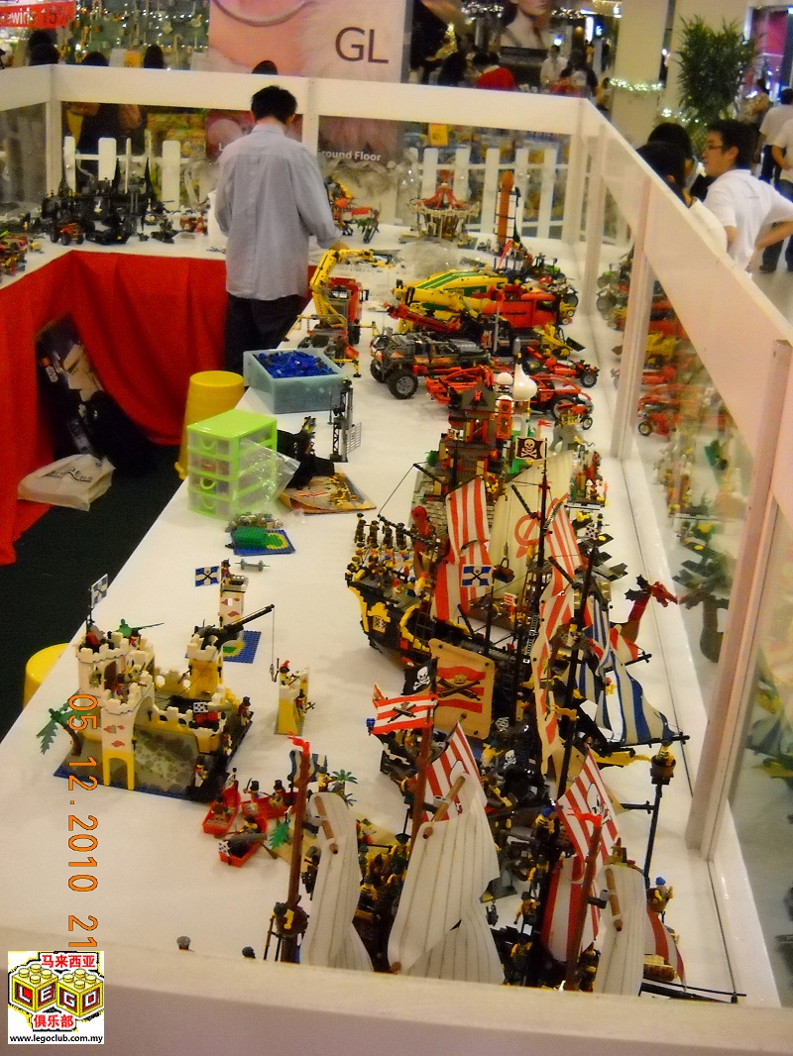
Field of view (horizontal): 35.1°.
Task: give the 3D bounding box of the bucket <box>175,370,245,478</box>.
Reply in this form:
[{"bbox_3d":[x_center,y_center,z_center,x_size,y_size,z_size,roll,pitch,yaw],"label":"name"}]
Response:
[{"bbox_3d":[-0.822,-0.484,5.710,0.335,0.400,0.335,3,22,-1],"label":"bucket"}]

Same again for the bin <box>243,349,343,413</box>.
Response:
[{"bbox_3d":[-0.320,-0.464,3.948,0.250,0.113,0.335,-5,24,-20],"label":"bin"}]

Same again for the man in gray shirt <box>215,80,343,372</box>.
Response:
[{"bbox_3d":[-0.494,-1.088,5.565,0.570,1.670,0.380,9,23,14],"label":"man in gray shirt"}]

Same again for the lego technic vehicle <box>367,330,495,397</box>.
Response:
[{"bbox_3d":[0.118,-0.531,4.090,0.365,0.175,0.195,-3,23,-15],"label":"lego technic vehicle"}]

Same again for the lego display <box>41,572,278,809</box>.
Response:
[{"bbox_3d":[-0.384,0.235,2.021,0.305,0.274,0.270,7,23,10],"label":"lego display"}]

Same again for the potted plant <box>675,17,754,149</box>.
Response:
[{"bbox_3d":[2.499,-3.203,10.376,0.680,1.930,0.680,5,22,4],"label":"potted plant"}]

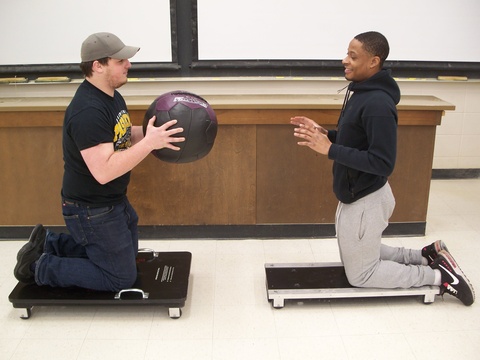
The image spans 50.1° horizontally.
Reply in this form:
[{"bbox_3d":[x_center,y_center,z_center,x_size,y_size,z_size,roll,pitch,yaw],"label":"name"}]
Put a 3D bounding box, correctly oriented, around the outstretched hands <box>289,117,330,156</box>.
[{"bbox_3d":[0.344,-0.215,2.545,0.190,0.160,0.250,-1,18,-1],"label":"outstretched hands"}]

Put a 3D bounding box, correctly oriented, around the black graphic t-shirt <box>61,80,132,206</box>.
[{"bbox_3d":[-0.732,-0.202,2.595,0.370,0.610,0.470,2,18,5],"label":"black graphic t-shirt"}]

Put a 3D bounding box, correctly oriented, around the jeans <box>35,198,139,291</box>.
[{"bbox_3d":[-0.816,0.277,2.756,0.550,0.490,0.410,1,18,4],"label":"jeans"}]

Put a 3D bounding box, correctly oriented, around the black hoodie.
[{"bbox_3d":[0.604,-0.211,2.563,0.380,0.670,0.470,-1,18,-1],"label":"black hoodie"}]

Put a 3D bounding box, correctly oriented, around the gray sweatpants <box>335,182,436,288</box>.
[{"bbox_3d":[0.775,0.263,2.720,0.560,0.540,0.380,-1,18,-1],"label":"gray sweatpants"}]

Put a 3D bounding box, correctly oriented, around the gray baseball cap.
[{"bbox_3d":[-0.620,-0.633,2.449,0.285,0.140,0.185,-1,18,-1],"label":"gray baseball cap"}]

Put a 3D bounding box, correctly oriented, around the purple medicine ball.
[{"bbox_3d":[-0.293,-0.263,2.534,0.370,0.365,0.370,-1,18,-1],"label":"purple medicine ball"}]

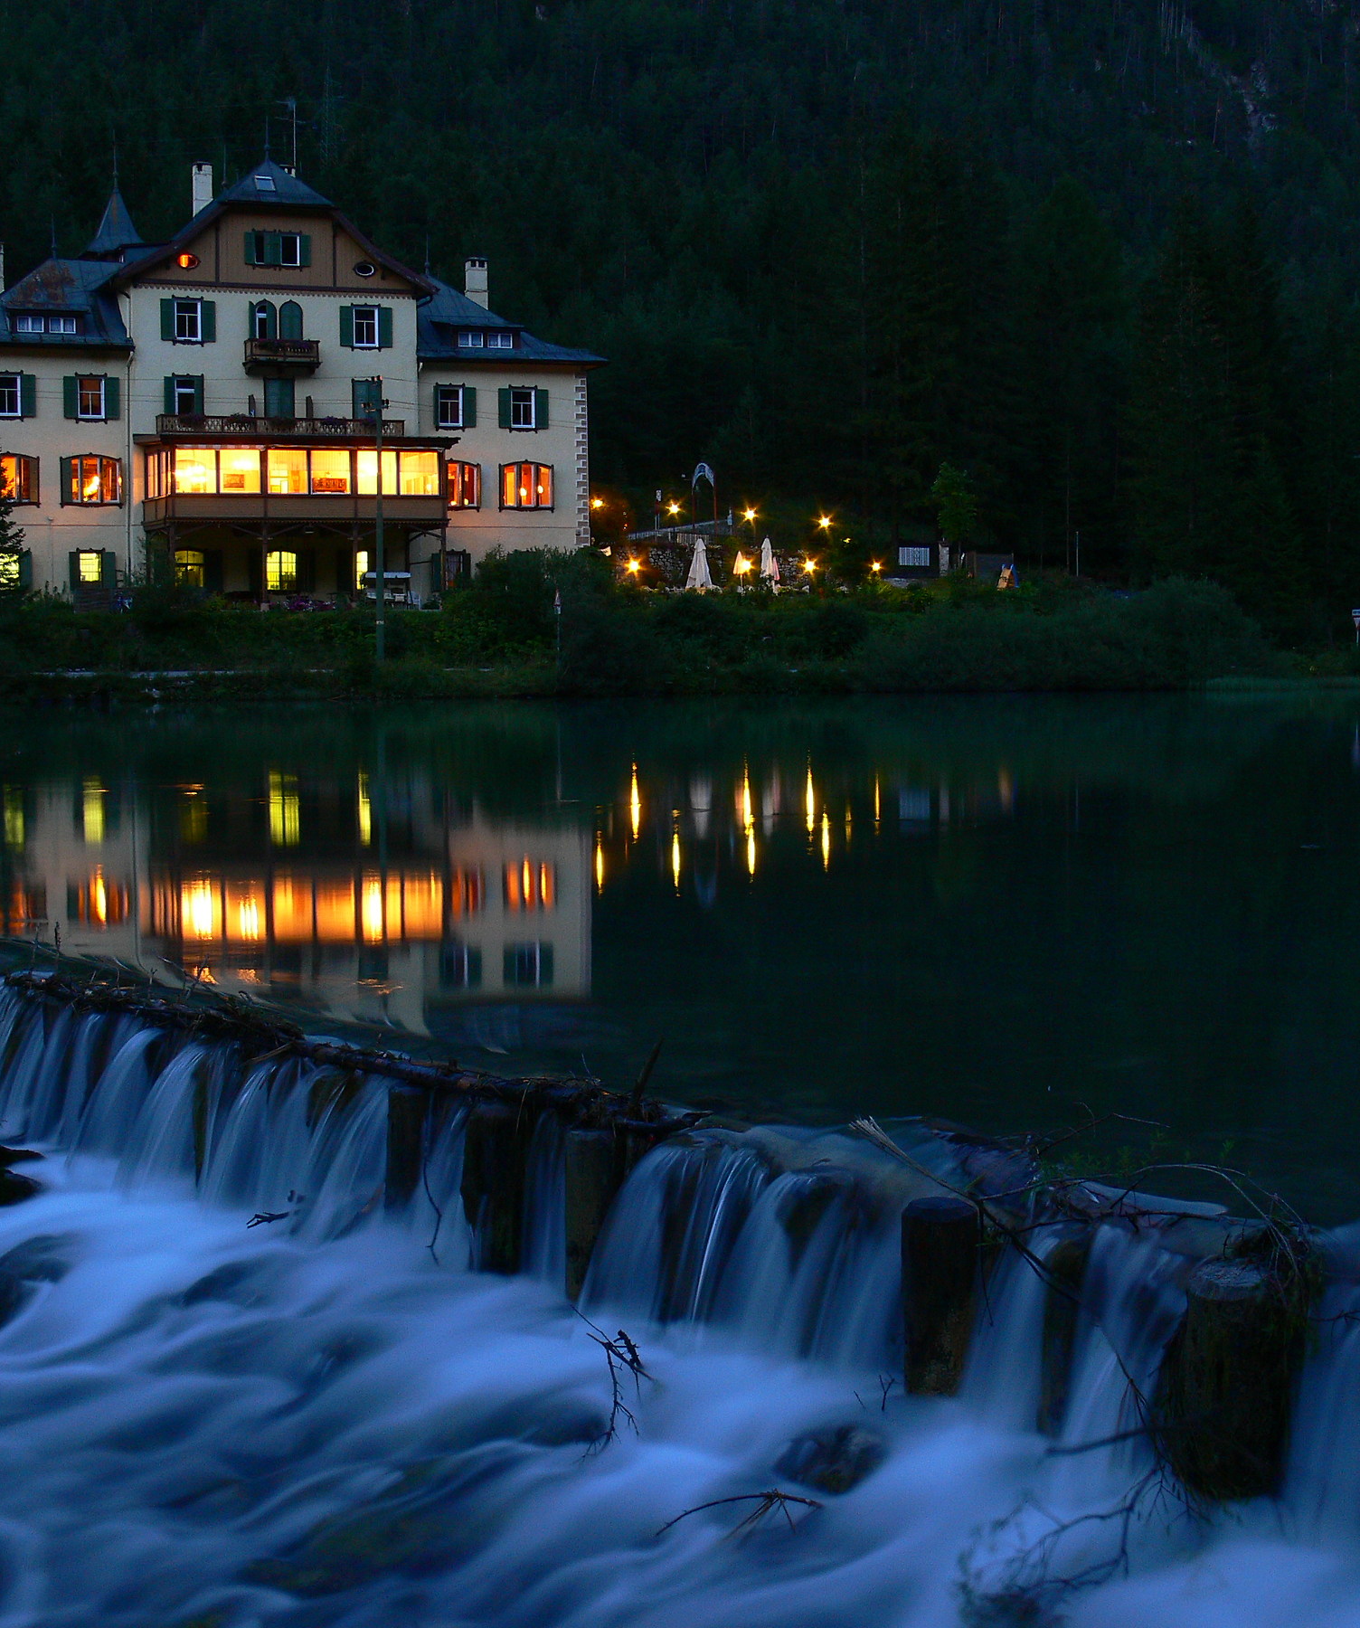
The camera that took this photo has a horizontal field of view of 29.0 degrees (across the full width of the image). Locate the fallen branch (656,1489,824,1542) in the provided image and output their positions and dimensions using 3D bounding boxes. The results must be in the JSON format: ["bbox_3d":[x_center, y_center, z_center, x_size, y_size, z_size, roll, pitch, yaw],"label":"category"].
[{"bbox_3d":[0.219,2.621,9.856,0.622,0.170,0.260,0,4,1],"label":"fallen branch"}]

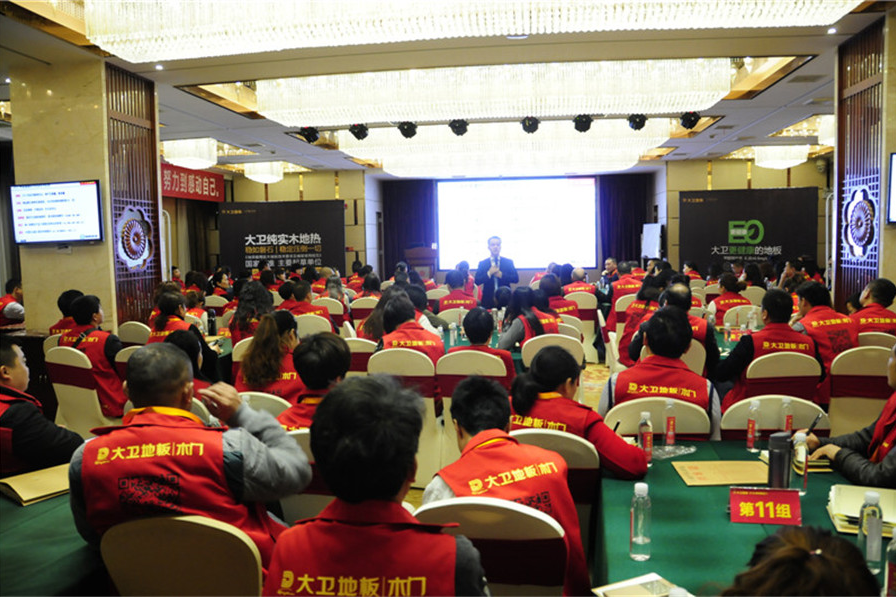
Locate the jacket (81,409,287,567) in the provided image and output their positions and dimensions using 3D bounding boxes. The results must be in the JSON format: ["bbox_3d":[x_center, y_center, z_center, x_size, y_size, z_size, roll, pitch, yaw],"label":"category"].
[{"bbox_3d":[-0.834,0.697,2.093,0.480,0.740,0.340,-1,5,5],"label":"jacket"}]

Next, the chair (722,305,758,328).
[{"bbox_3d":[3.086,0.522,7.156,0.460,0.950,0.550,0,5,8],"label":"chair"}]

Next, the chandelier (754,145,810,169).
[{"bbox_3d":[7.910,-3.444,15.972,1.300,0.600,1.300,-1,5,8],"label":"chandelier"}]

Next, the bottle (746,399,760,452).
[{"bbox_3d":[1.324,0.550,2.915,0.060,0.224,0.060,0,5,8],"label":"bottle"}]

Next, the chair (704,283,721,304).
[{"bbox_3d":[4.286,0.215,10.758,0.455,0.930,0.560,0,5,12],"label":"chair"}]

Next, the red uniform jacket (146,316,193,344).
[{"bbox_3d":[-2.195,0.415,5.325,0.450,0.550,0.280,2,6,28],"label":"red uniform jacket"}]

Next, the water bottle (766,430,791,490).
[{"bbox_3d":[1.125,0.567,2.286,0.078,0.230,0.078,0,5,8],"label":"water bottle"}]

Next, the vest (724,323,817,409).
[{"bbox_3d":[2.086,0.495,4.313,0.500,0.640,0.310,0,5,4],"label":"vest"}]

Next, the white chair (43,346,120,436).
[{"bbox_3d":[-2.513,0.794,4.965,0.460,0.950,0.550,2,6,26],"label":"white chair"}]

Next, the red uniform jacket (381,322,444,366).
[{"bbox_3d":[-0.251,0.488,4.904,0.460,0.670,0.320,0,5,8],"label":"red uniform jacket"}]

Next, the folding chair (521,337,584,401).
[{"bbox_3d":[0.801,0.718,5.292,0.460,0.950,0.550,0,5,4],"label":"folding chair"}]

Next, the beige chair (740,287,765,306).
[{"bbox_3d":[4.259,0.287,9.624,0.460,0.950,0.550,0,5,8],"label":"beige chair"}]

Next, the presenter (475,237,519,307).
[{"bbox_3d":[0.592,0.115,8.058,0.540,1.740,0.360,-1,4,3],"label":"presenter"}]

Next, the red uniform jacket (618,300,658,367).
[{"bbox_3d":[1.850,0.318,6.220,0.460,0.600,0.340,2,5,42],"label":"red uniform jacket"}]

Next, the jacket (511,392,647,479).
[{"bbox_3d":[0.422,0.645,2.518,0.560,0.550,0.420,1,4,28],"label":"jacket"}]

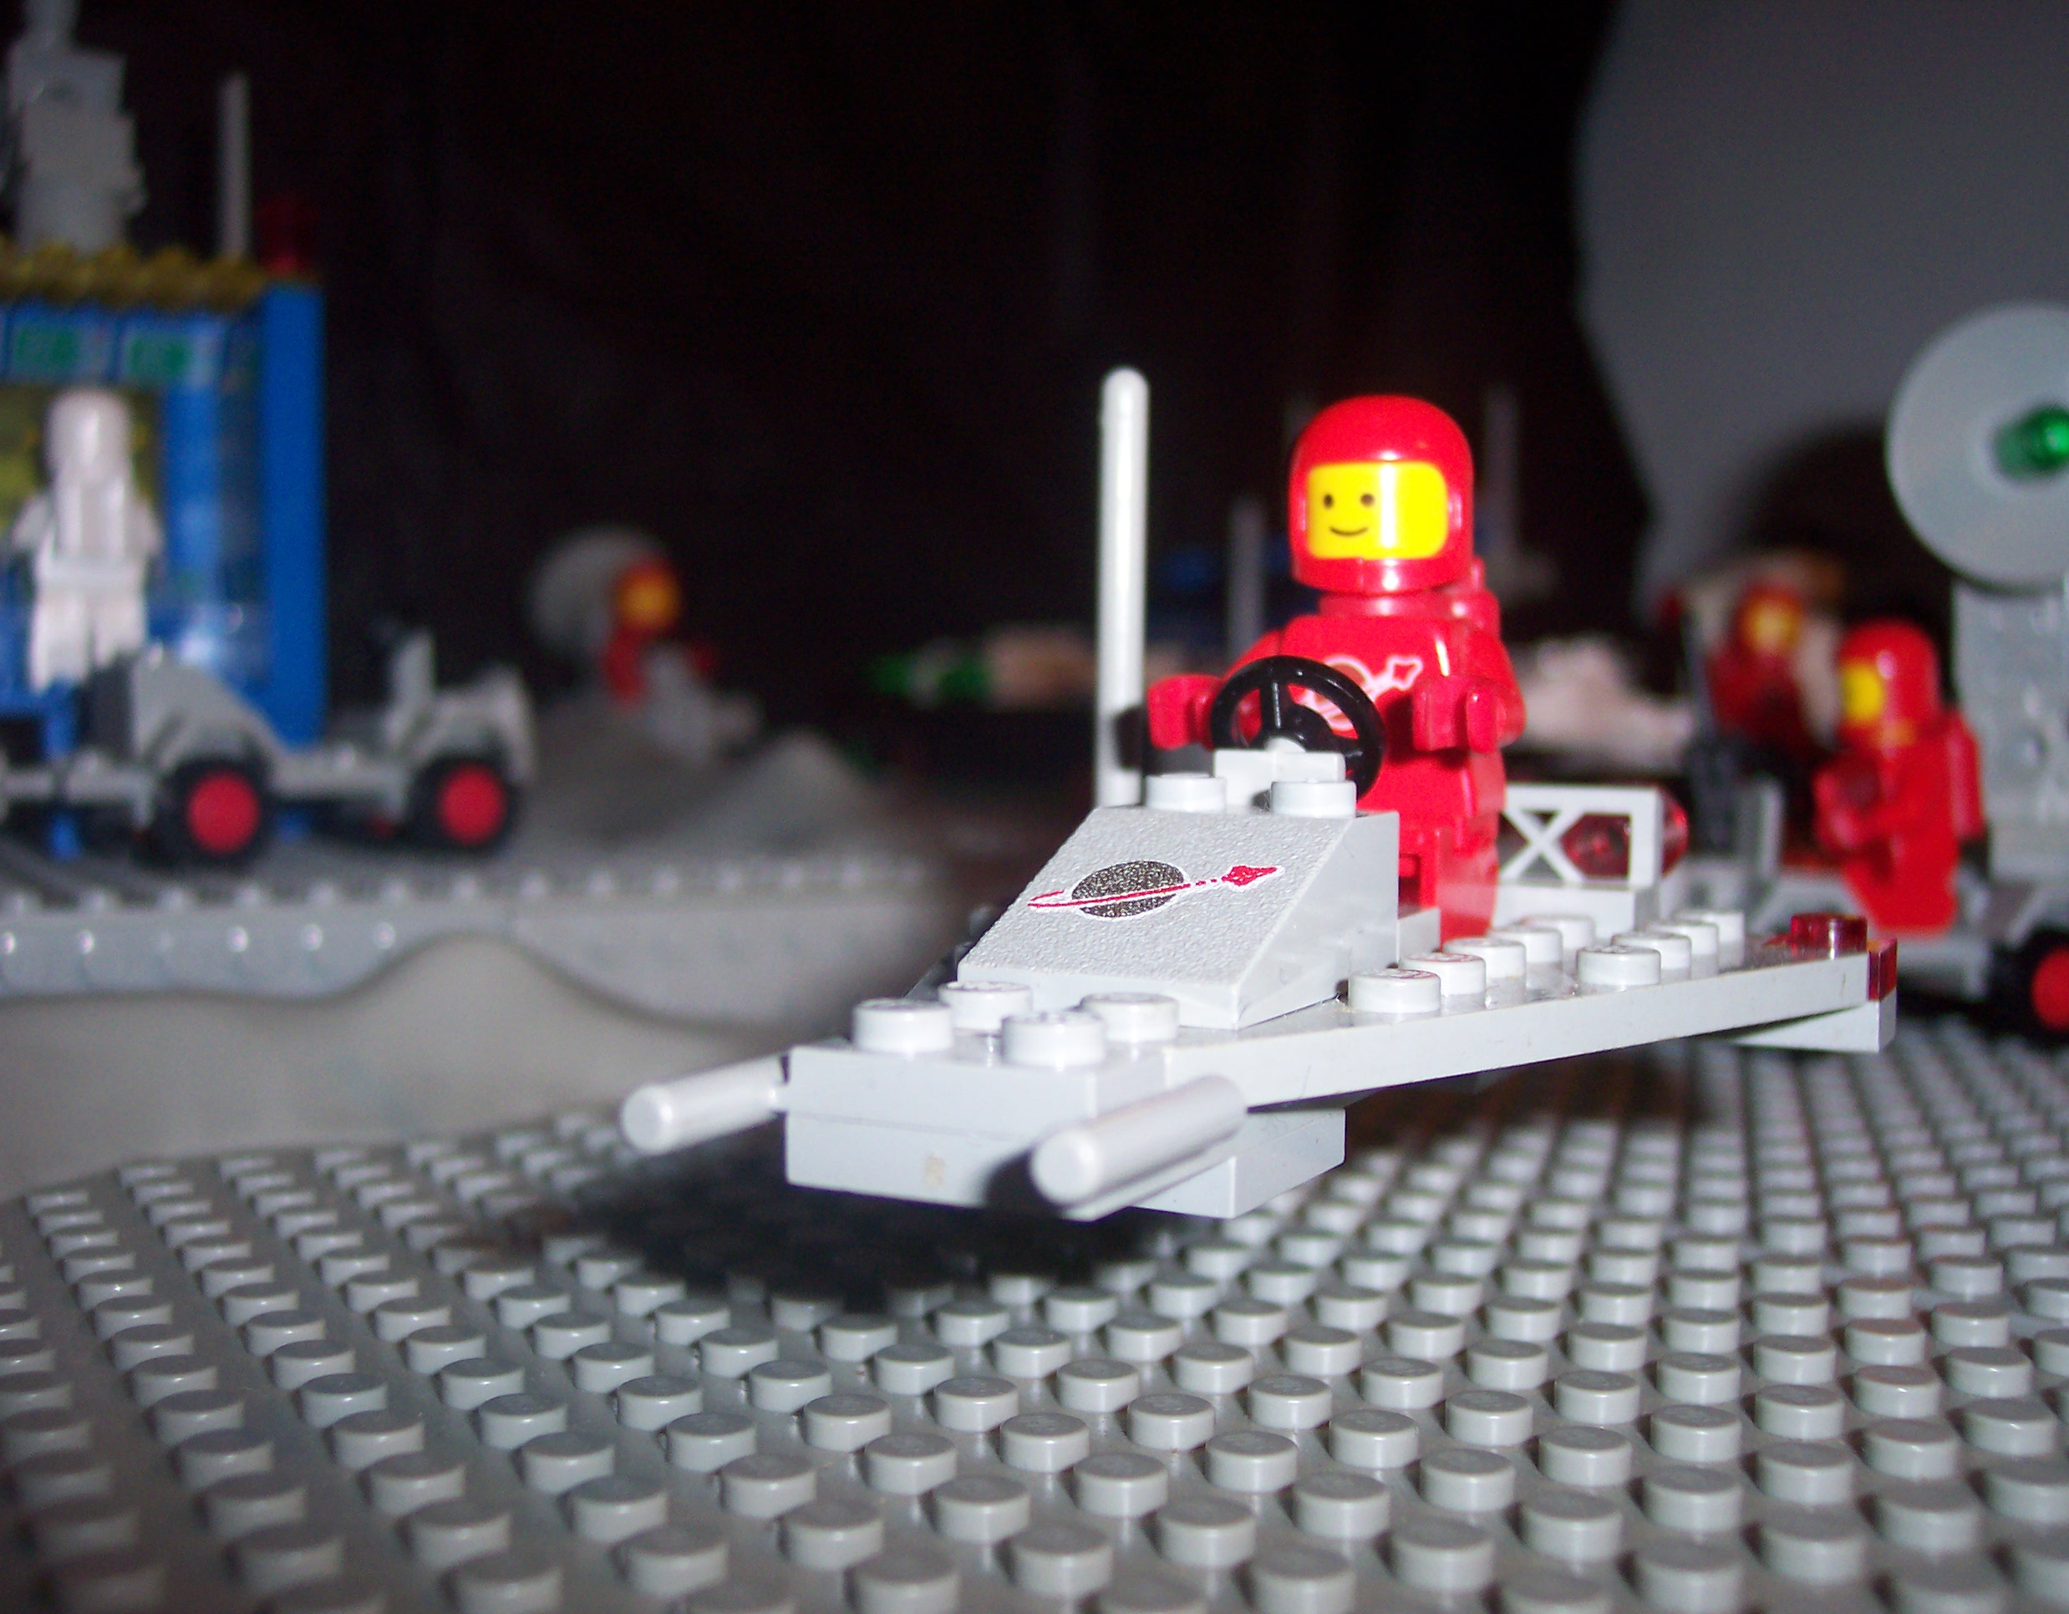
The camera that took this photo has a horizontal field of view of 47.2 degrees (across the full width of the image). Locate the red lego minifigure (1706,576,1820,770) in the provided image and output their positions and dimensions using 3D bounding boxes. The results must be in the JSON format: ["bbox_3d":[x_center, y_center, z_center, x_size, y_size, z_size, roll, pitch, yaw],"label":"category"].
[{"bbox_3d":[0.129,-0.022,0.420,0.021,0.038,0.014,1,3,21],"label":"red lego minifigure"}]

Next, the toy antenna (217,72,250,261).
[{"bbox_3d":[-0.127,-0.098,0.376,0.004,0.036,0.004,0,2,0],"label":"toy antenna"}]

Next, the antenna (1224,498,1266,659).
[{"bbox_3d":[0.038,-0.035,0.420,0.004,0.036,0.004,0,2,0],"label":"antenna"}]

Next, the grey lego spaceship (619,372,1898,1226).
[{"bbox_3d":[0.013,-0.005,0.140,0.064,0.049,0.087,2,4,28],"label":"grey lego spaceship"}]

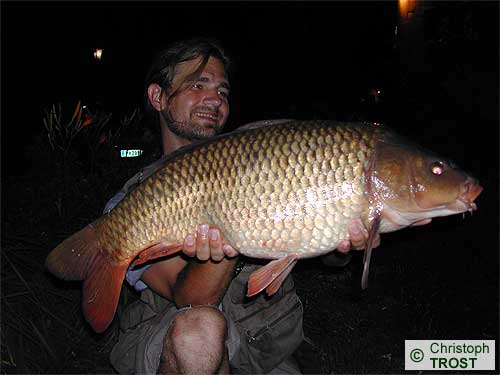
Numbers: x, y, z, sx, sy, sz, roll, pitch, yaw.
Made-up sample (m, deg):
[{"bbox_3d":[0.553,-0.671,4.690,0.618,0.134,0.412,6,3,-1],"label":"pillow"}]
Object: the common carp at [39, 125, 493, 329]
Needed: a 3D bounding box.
[{"bbox_3d":[0.004,0.048,0.950,0.775,0.310,0.170,-10,0,8],"label":"common carp"}]

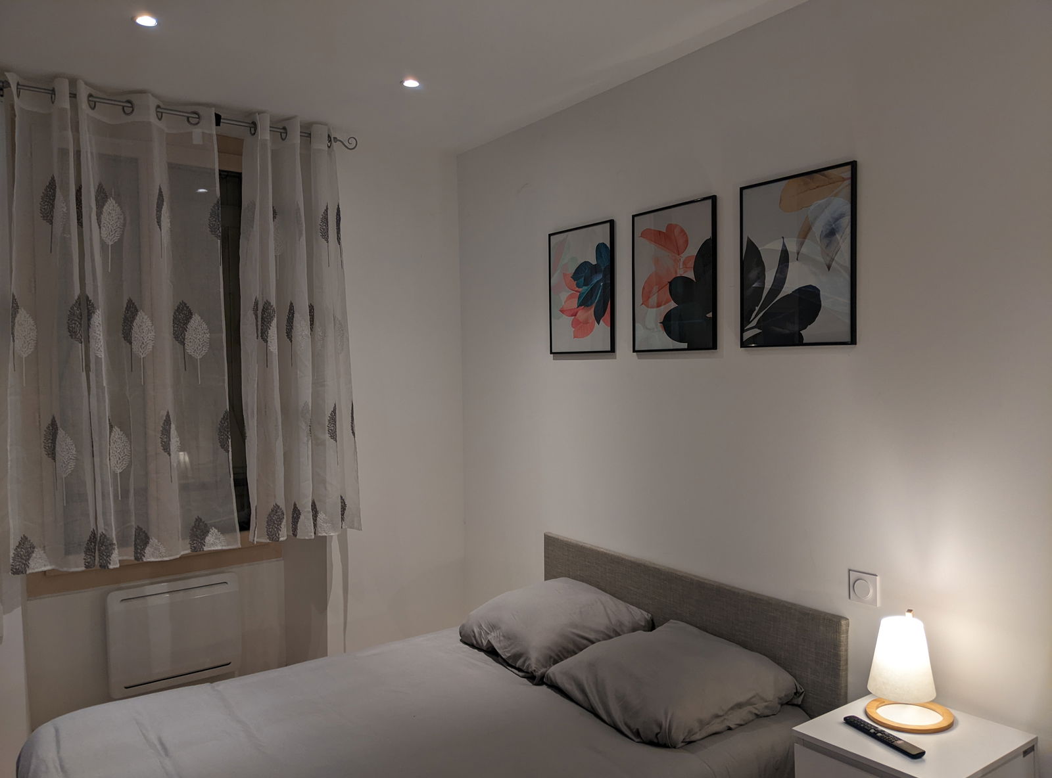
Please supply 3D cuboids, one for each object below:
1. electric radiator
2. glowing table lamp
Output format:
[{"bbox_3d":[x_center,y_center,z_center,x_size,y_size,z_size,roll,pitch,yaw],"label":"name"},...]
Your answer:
[{"bbox_3d":[-1.533,1.051,3.578,0.541,0.449,0.101,-3,3,-37],"label":"electric radiator"},{"bbox_3d":[0.967,0.702,2.071,0.203,0.248,0.203,-2,3,-34],"label":"glowing table lamp"}]

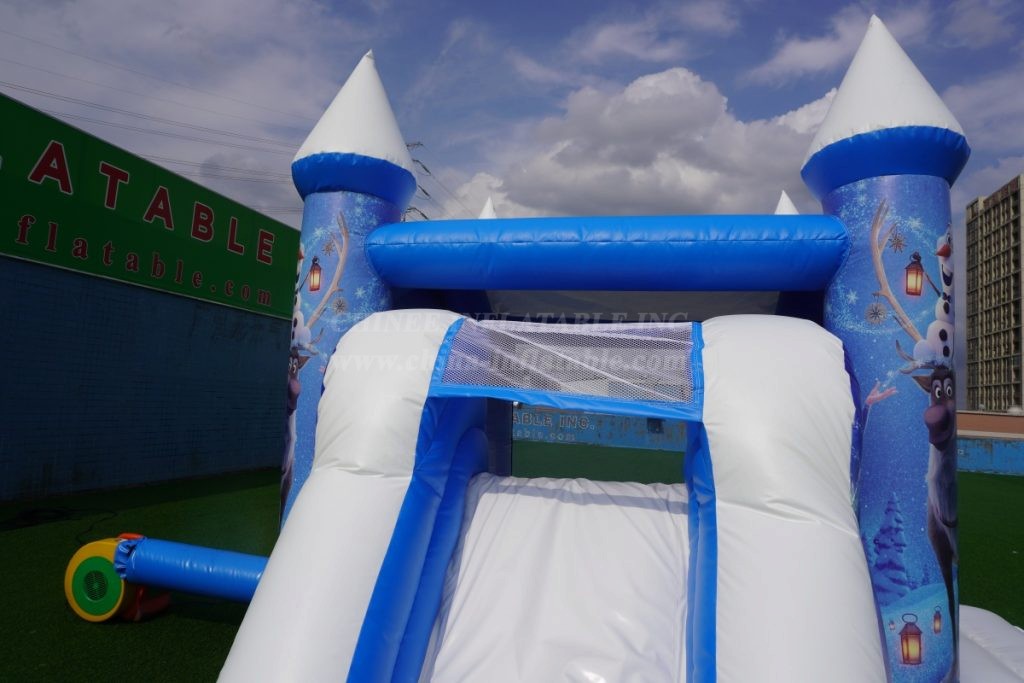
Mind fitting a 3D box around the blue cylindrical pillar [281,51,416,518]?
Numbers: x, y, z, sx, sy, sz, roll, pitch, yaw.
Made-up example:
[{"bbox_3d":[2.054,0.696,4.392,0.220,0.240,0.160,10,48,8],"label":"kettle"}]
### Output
[{"bbox_3d":[-1.012,-0.007,4.002,0.735,3.540,0.735,2,-5,15],"label":"blue cylindrical pillar"}]

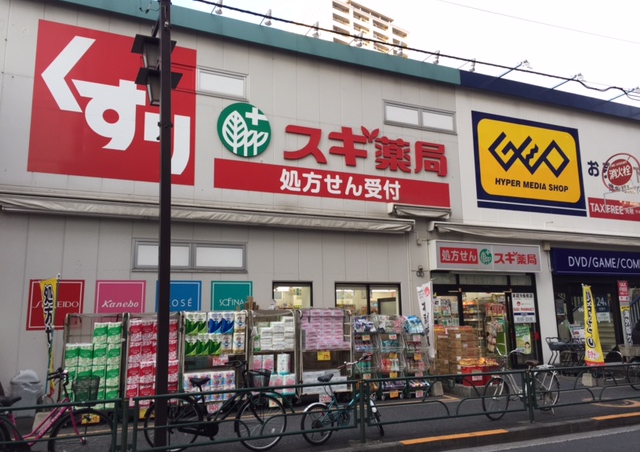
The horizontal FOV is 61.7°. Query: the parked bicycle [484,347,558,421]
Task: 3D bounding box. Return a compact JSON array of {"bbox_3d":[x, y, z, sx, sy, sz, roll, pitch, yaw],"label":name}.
[{"bbox_3d":[3.308,2.543,8.807,1.760,1.070,0.570,4,-11,-29],"label":"parked bicycle"}]

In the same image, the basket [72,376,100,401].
[{"bbox_3d":[-2.565,1.797,5.892,0.280,0.280,0.350,3,-11,-25],"label":"basket"}]

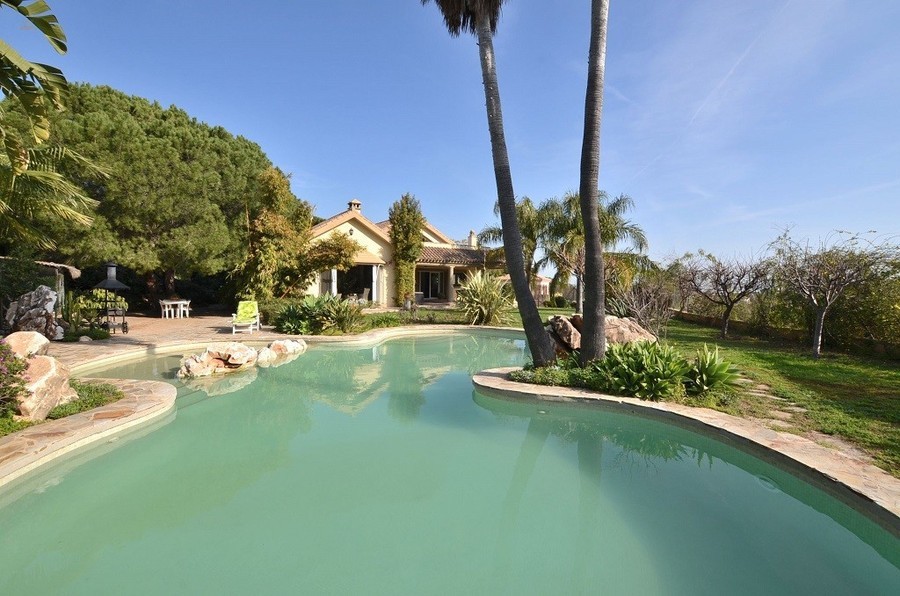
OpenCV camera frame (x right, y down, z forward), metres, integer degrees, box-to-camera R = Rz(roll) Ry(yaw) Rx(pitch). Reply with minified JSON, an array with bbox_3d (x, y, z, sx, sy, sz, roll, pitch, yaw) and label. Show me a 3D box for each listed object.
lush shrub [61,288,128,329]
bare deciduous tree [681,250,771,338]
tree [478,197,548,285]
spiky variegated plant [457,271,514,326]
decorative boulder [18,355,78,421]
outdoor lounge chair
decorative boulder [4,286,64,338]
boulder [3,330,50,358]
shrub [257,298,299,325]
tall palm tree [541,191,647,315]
[{"bbox_3d":[-11.865,0.349,12.524,1.600,1.400,1.500,-2,3,-43],"label":"lush shrub"},{"bbox_3d":[7.808,-0.075,10.606,2.100,2.400,2.100,2,3,36],"label":"bare deciduous tree"},{"bbox_3d":[3.192,-1.850,17.440,3.500,5.400,3.500,0,2,10],"label":"tree"},{"bbox_3d":[1.348,-0.019,14.211,2.100,2.000,2.100,0,2,0],"label":"spiky variegated plant"},{"bbox_3d":[-5.108,1.047,4.726,0.620,0.630,0.600,2,3,42],"label":"decorative boulder"},{"bbox_3d":[-6.310,0.603,11.664,0.680,0.960,0.980,-1,2,-15],"label":"outdoor lounge chair"},{"bbox_3d":[-11.767,0.365,10.623,1.100,1.520,1.150,2,3,42],"label":"decorative boulder"},{"bbox_3d":[-9.012,0.943,7.944,0.700,0.580,0.720,2,3,42],"label":"boulder"},{"bbox_3d":[-6.422,0.507,13.932,1.500,0.970,1.300,-1,3,-23],"label":"shrub"},{"bbox_3d":[6.450,-1.930,16.936,4.400,5.600,4.400,1,2,21],"label":"tall palm tree"}]

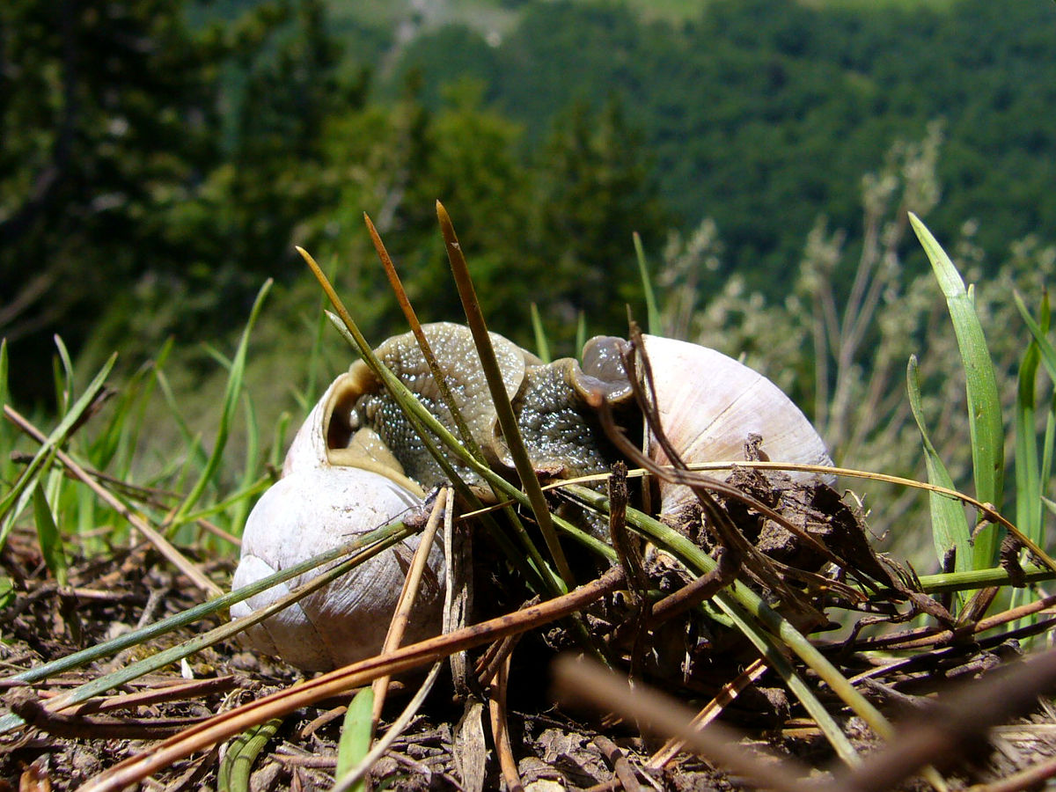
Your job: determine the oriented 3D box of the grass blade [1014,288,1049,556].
[{"bbox_3d":[0.089,0.005,0.190,0.006,0.049,0.005,0,5,0],"label":"grass blade"}]

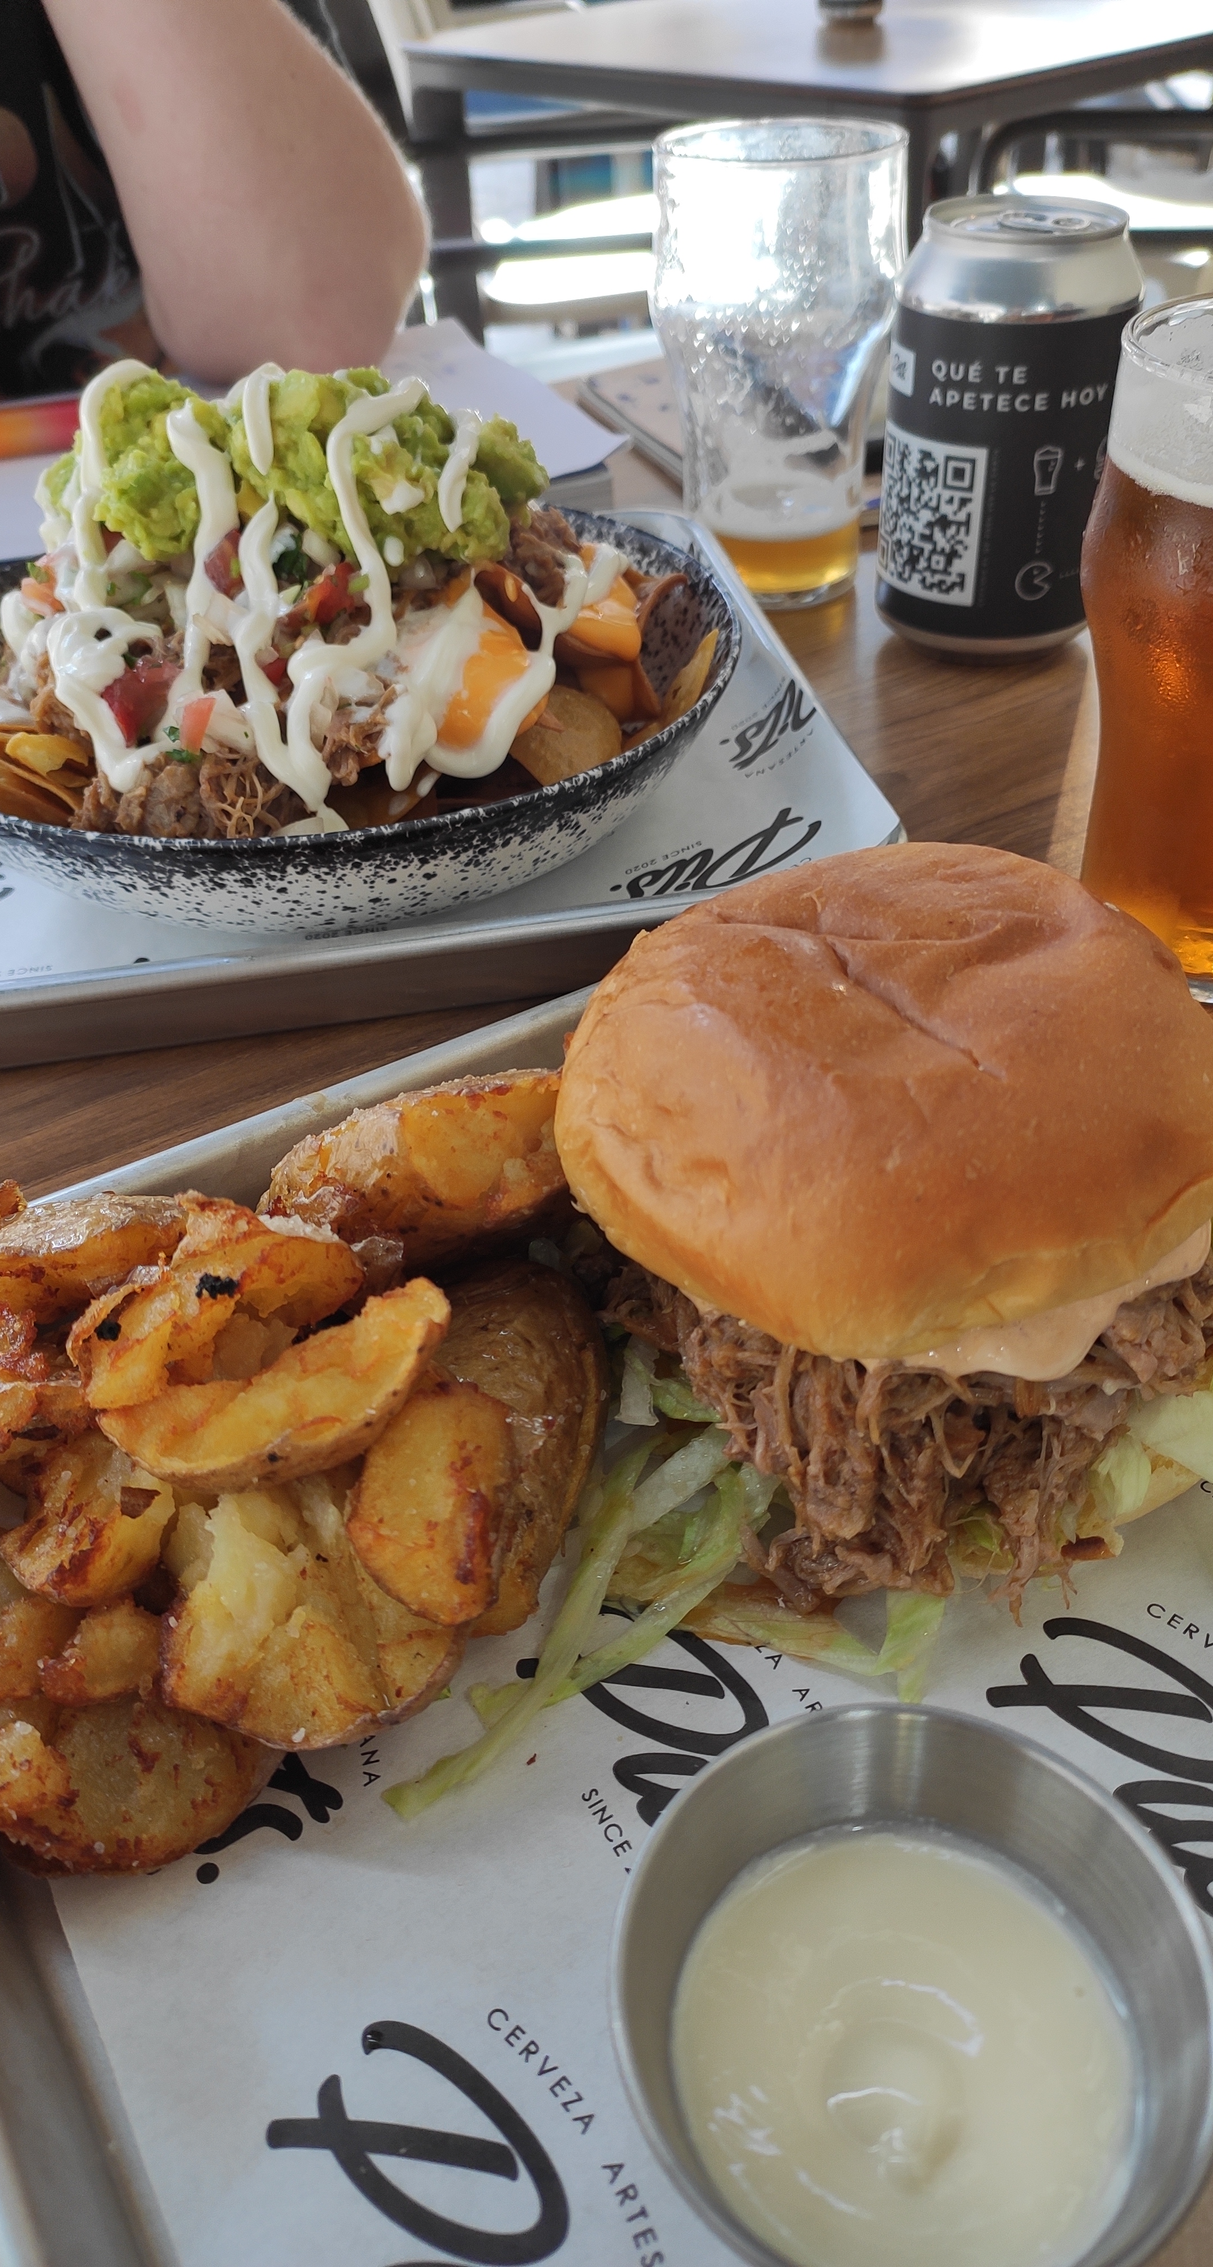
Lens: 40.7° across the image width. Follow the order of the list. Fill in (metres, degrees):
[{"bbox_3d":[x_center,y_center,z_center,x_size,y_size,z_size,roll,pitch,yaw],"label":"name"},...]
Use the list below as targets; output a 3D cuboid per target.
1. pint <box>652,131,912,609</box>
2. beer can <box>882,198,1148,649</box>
[{"bbox_3d":[0.052,-0.235,0.508,0.075,0.128,0.075,-3,40,0],"label":"pint"},{"bbox_3d":[0.114,-0.200,0.473,0.066,0.115,0.066,6,41,11],"label":"beer can"}]

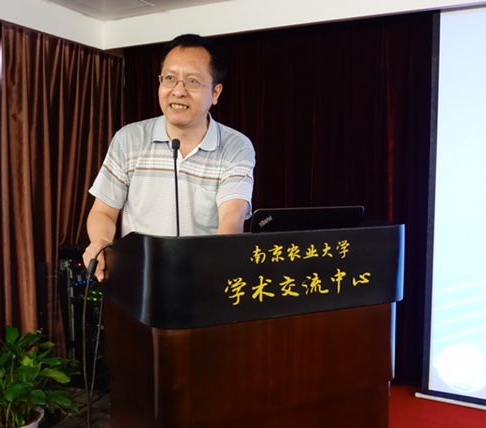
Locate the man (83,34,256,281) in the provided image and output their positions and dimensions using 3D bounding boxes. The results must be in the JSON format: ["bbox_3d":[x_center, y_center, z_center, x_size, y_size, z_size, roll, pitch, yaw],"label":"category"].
[{"bbox_3d":[-0.202,0.307,1.766,0.520,1.640,0.460,0,5,-6],"label":"man"}]

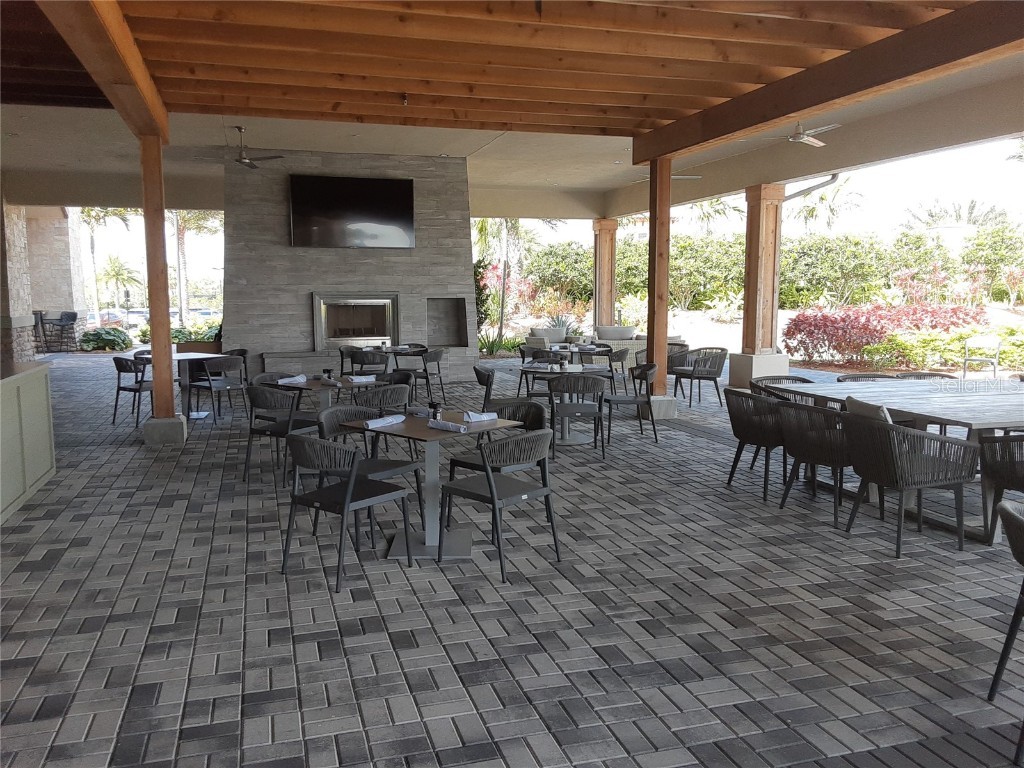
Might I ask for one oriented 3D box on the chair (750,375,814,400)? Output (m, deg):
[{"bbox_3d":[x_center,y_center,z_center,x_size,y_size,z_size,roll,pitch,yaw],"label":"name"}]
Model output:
[{"bbox_3d":[2.448,0.364,6.943,0.600,0.790,0.600,-3,7,-29],"label":"chair"}]

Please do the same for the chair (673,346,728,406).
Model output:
[{"bbox_3d":[2.550,-0.098,10.861,0.570,0.770,0.590,-2,7,-15],"label":"chair"}]

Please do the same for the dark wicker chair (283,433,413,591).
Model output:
[{"bbox_3d":[-0.903,0.642,4.379,0.520,0.780,0.530,6,8,39],"label":"dark wicker chair"}]

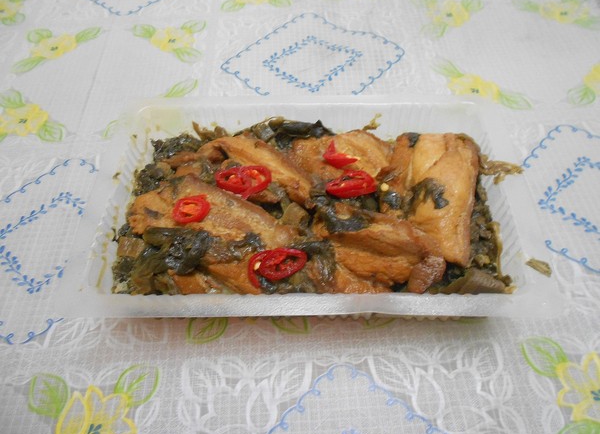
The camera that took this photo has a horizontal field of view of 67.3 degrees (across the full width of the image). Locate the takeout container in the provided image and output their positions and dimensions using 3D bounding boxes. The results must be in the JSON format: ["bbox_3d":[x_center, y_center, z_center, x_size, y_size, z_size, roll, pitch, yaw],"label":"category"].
[{"bbox_3d":[0.004,-0.001,0.240,0.213,0.045,0.131,0,57,1],"label":"takeout container"}]

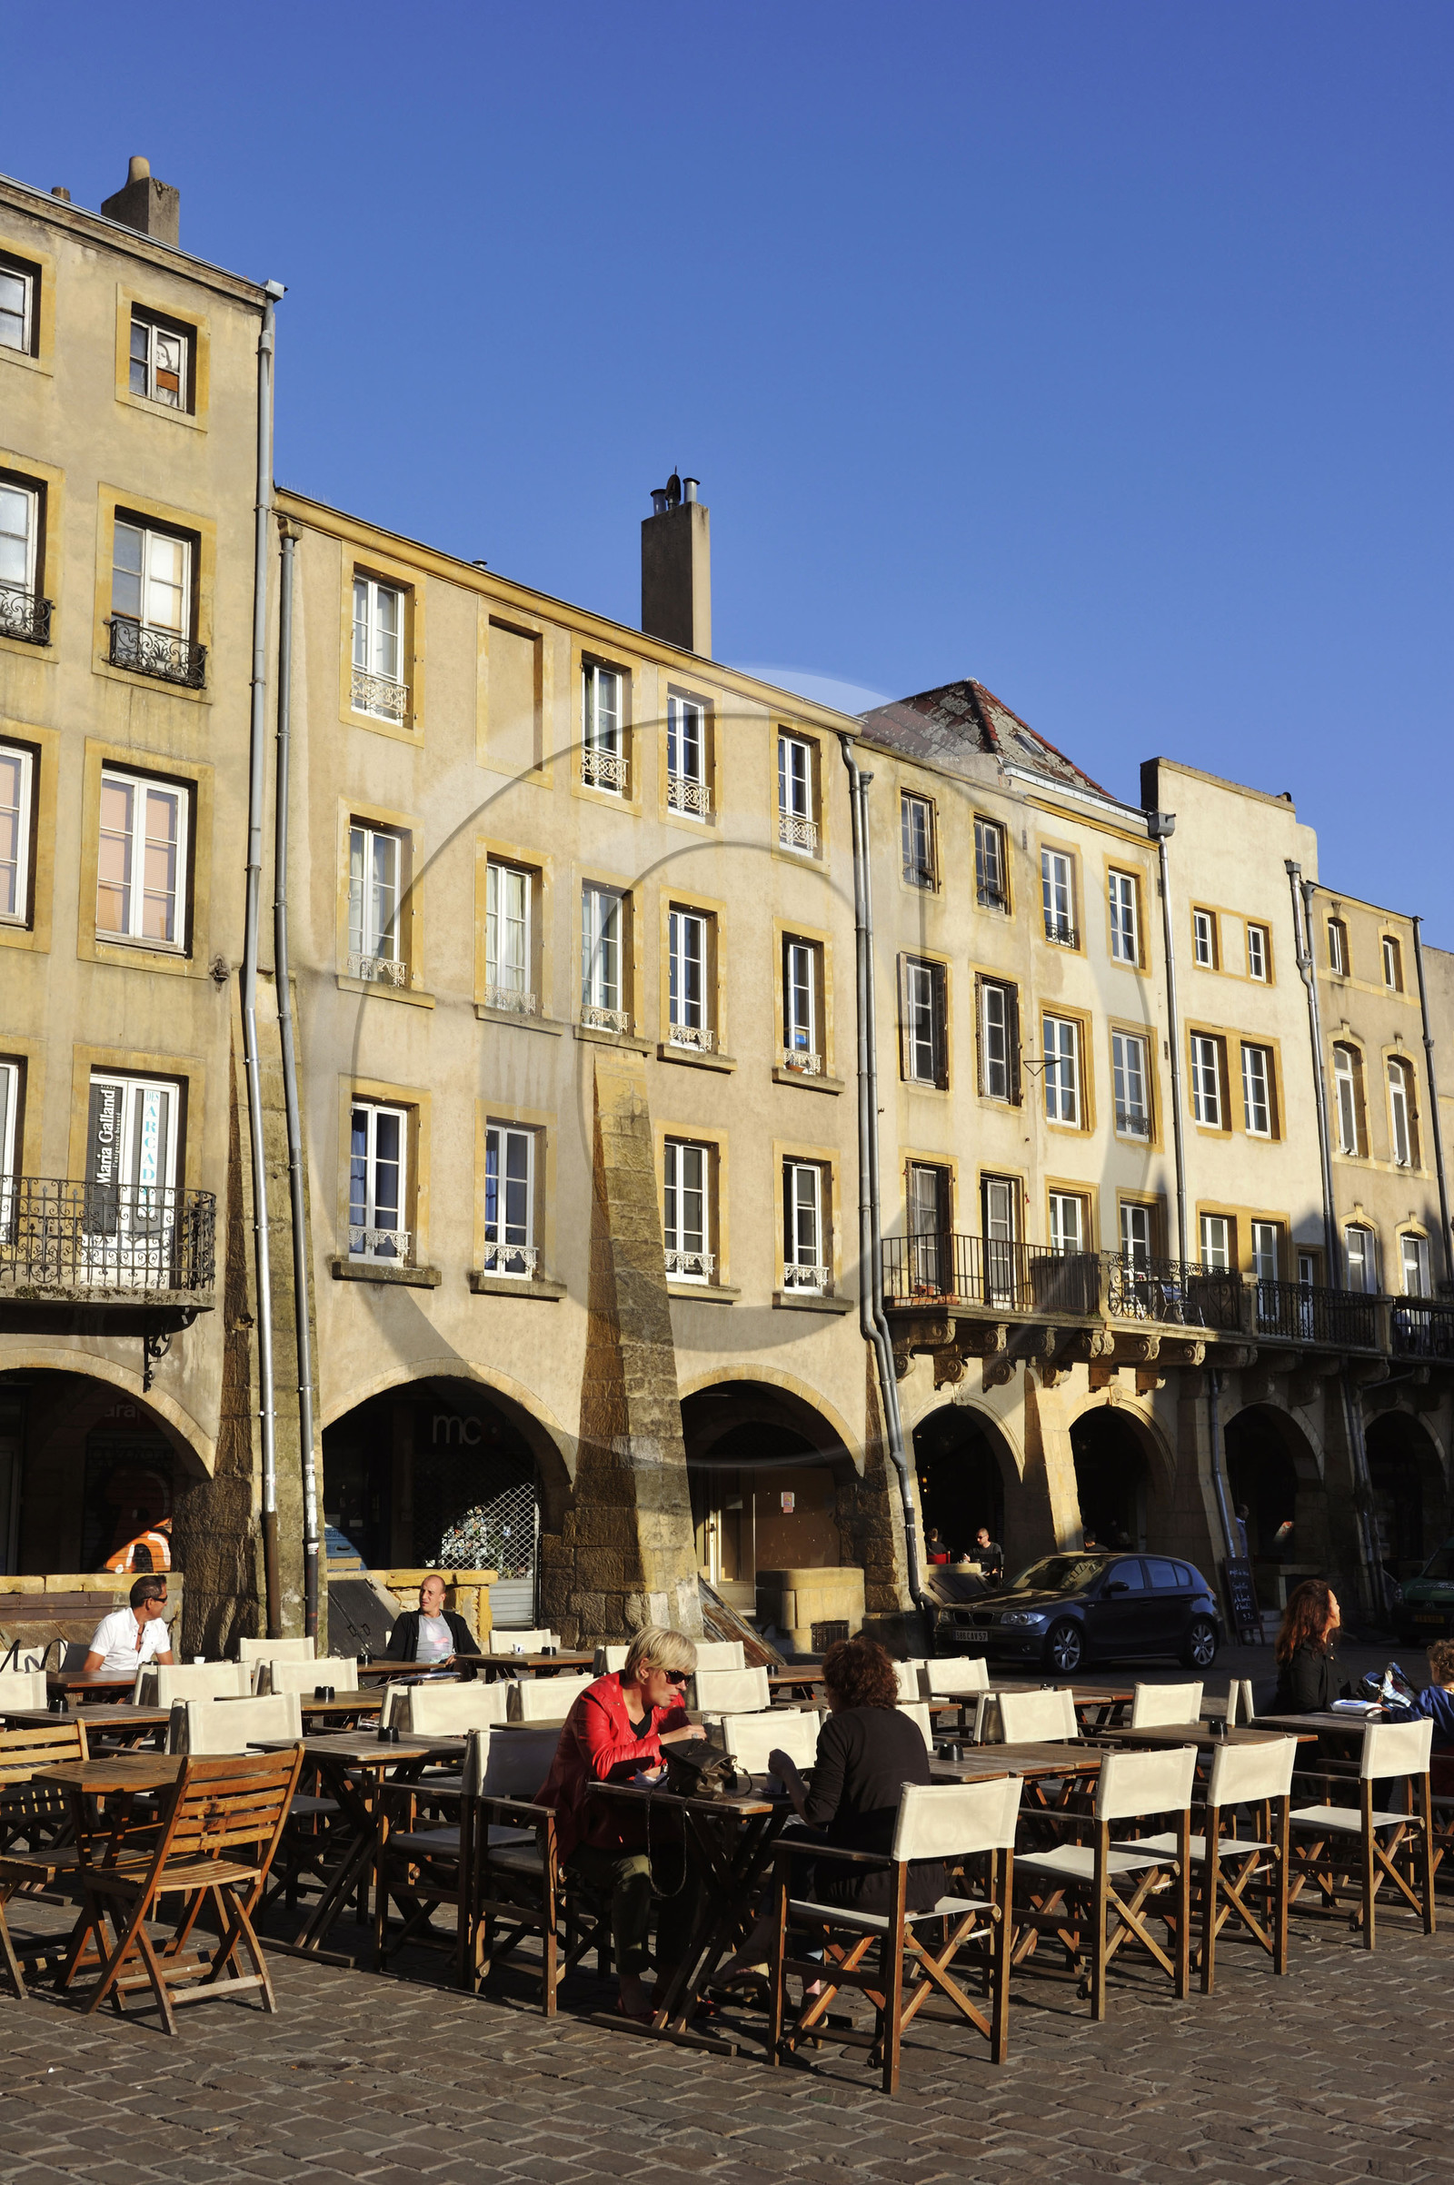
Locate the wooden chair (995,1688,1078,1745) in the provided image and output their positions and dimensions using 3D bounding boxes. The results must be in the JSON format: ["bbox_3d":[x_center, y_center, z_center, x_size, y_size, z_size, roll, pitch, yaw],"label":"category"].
[{"bbox_3d":[1.637,3.284,10.894,0.500,0.870,0.570,-11,-15,42],"label":"wooden chair"}]

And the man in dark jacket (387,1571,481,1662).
[{"bbox_3d":[-1.933,3.987,15.927,0.620,1.280,0.800,8,-14,-39],"label":"man in dark jacket"}]

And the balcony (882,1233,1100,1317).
[{"bbox_3d":[3.864,2.693,33.459,1.203,1.000,3.597,-11,-15,44],"label":"balcony"}]

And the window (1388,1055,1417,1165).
[{"bbox_3d":[13.121,0.426,44.887,0.200,2.120,1.150,-11,-15,43],"label":"window"}]

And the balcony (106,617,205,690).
[{"bbox_3d":[-6.164,-4.749,24.983,0.160,0.500,1.220,-11,-15,43],"label":"balcony"}]

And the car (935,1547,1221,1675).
[{"bbox_3d":[4.293,6.219,27.728,4.230,1.420,1.750,10,-15,-44],"label":"car"}]

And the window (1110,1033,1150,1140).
[{"bbox_3d":[6.655,-0.115,38.121,0.150,1.696,1.134,-10,-13,43],"label":"window"}]

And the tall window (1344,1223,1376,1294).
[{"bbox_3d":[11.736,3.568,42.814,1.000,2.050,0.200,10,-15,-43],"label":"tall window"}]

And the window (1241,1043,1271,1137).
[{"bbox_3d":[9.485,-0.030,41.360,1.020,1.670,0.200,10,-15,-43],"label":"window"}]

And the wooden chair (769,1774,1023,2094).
[{"bbox_3d":[0.522,2.570,7.156,0.550,0.860,0.580,9,-15,-42],"label":"wooden chair"}]

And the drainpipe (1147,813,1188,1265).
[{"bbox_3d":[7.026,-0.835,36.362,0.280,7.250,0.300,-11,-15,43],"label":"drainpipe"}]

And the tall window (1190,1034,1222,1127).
[{"bbox_3d":[7.749,-0.199,37.406,0.150,1.454,0.749,-11,-15,43],"label":"tall window"}]

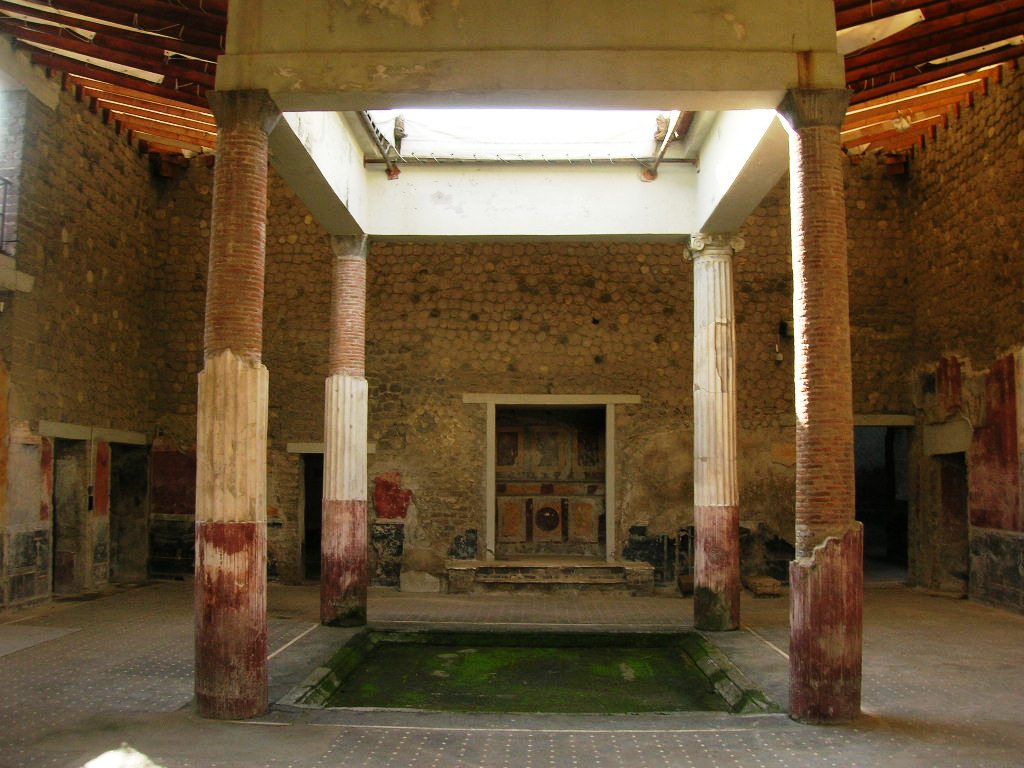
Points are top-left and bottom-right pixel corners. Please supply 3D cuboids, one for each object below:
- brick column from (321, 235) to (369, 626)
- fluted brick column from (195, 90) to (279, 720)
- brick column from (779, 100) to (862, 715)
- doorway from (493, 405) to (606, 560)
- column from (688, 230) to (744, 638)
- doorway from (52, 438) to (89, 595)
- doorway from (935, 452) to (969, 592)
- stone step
[{"bbox_3d":[-1.928,0.516,11.870,0.520,4.566,0.520,0,-5,1],"label":"brick column"},{"bbox_3d":[-2.027,0.103,7.525,0.520,4.566,0.520,0,-5,1],"label":"fluted brick column"},{"bbox_3d":[2.266,0.110,7.426,0.520,4.566,0.520,0,-5,1],"label":"brick column"},{"bbox_3d":[0.620,1.580,16.213,1.760,2.470,0.400,0,-5,1],"label":"doorway"},{"bbox_3d":[2.365,0.523,11.771,0.580,4.566,0.580,0,-5,1],"label":"column"},{"bbox_3d":[-6.469,1.951,14.639,0.400,2.200,1.030,0,-5,1],"label":"doorway"},{"bbox_3d":[6.648,2.110,15.252,0.400,2.100,1.100,0,-5,1],"label":"doorway"},{"bbox_3d":[0.573,2.950,15.361,3.050,0.400,1.050,0,-5,1],"label":"stone step"}]

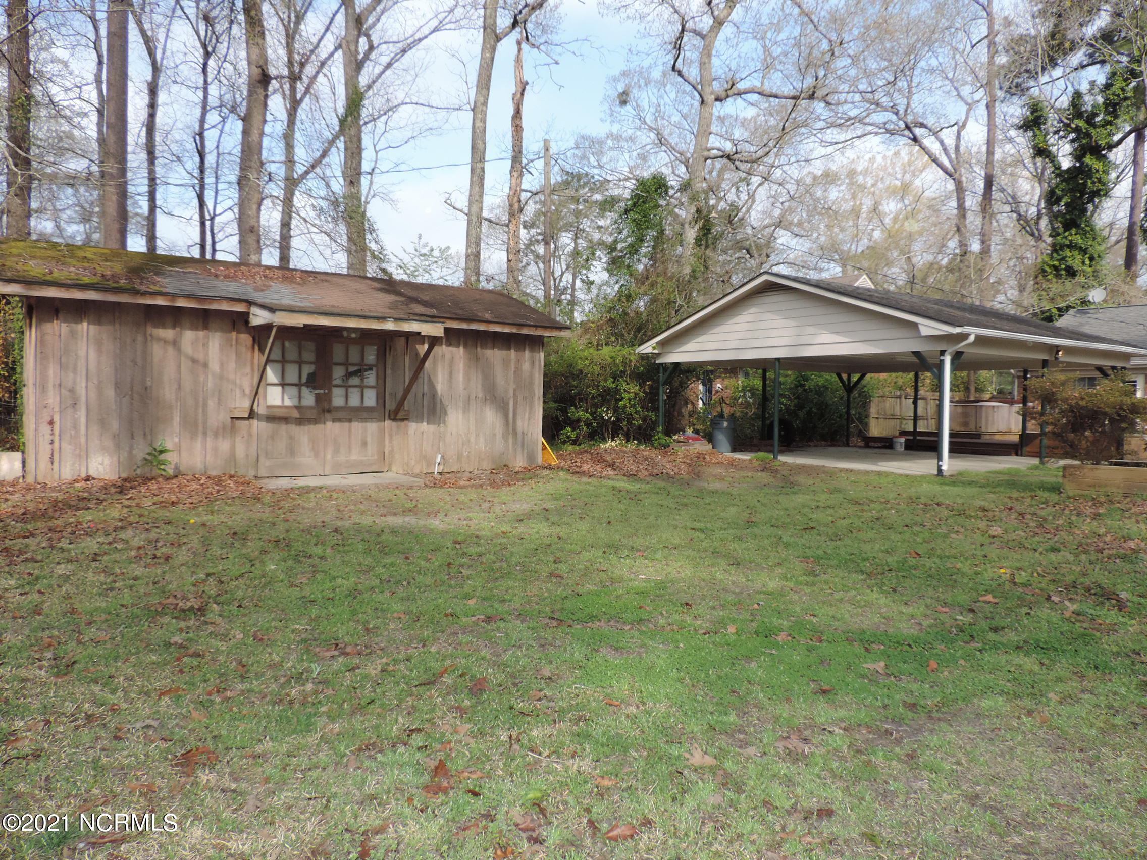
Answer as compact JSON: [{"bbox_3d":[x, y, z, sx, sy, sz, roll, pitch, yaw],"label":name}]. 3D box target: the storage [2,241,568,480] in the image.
[{"bbox_3d":[-4.596,-1.055,13.092,8.000,3.380,5.650,0,1,-35],"label":"storage"}]

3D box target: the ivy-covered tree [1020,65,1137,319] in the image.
[{"bbox_3d":[21.607,-7.300,34.000,5.000,16.000,4.600,1,1,32],"label":"ivy-covered tree"}]

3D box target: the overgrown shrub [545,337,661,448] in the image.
[{"bbox_3d":[0.674,-0.982,21.000,3.400,2.900,2.500,1,1,2],"label":"overgrown shrub"}]

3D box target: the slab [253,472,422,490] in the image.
[{"bbox_3d":[-3.267,0.703,11.025,1.980,0.110,1.250,0,1,-35],"label":"slab"}]

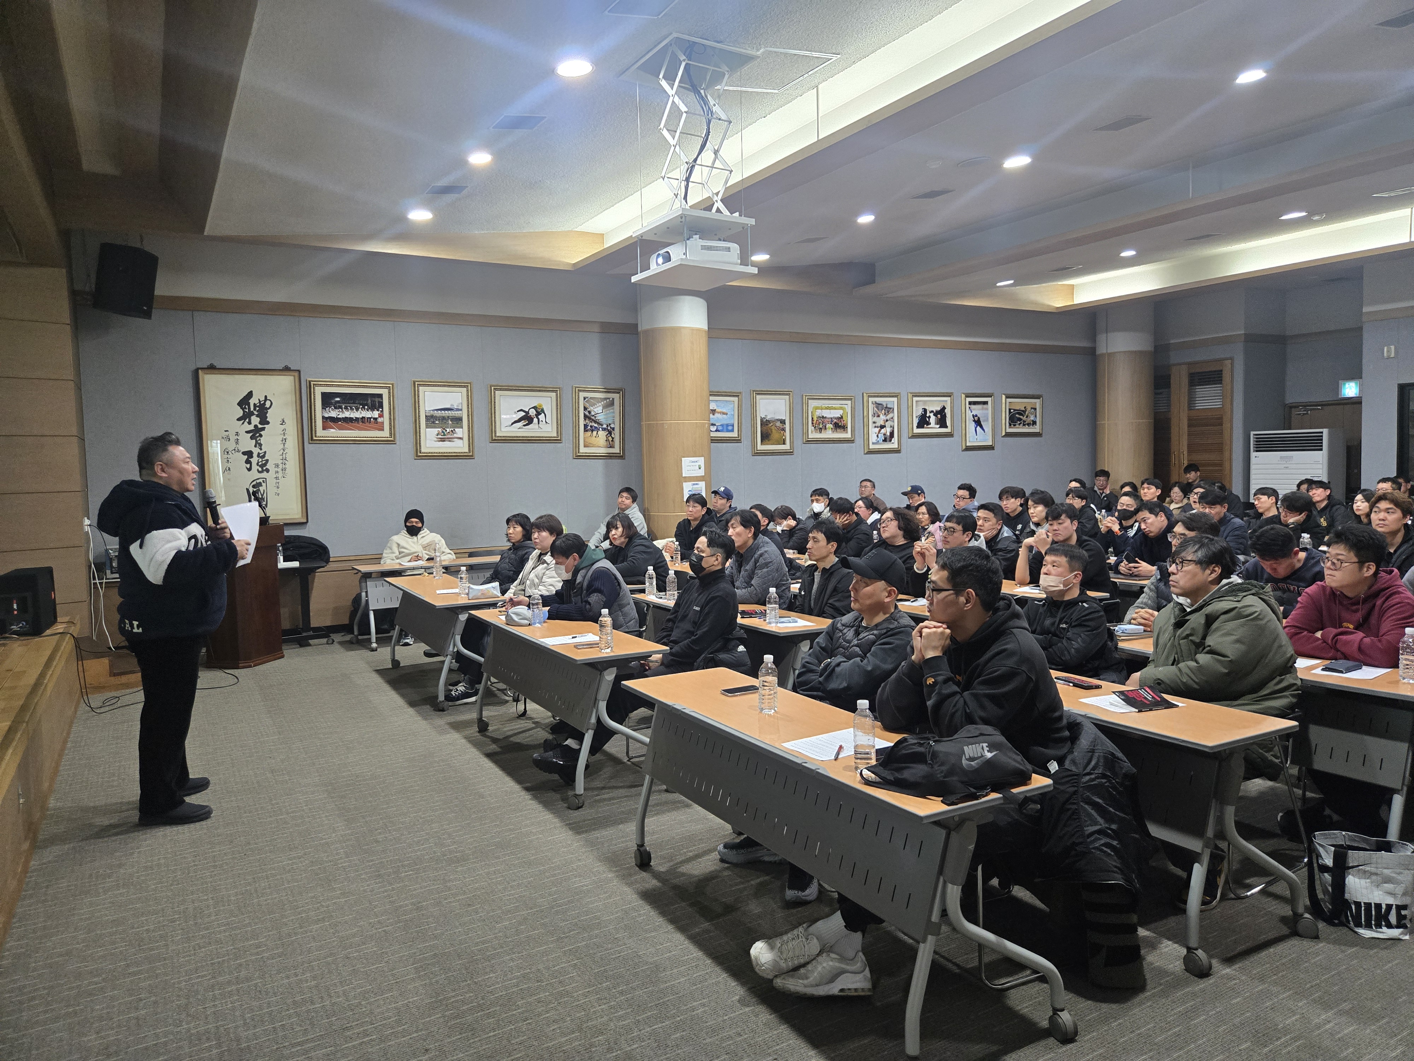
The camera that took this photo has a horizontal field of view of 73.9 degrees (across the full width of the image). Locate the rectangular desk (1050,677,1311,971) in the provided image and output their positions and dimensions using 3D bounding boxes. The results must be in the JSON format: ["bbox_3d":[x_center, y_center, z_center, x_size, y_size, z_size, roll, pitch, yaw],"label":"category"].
[{"bbox_3d":[1.321,0.954,3.693,0.570,0.745,1.738,-4,5,-29],"label":"rectangular desk"}]

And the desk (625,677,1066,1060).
[{"bbox_3d":[0.319,1.028,3.265,0.510,0.730,1.770,-4,5,-29],"label":"desk"}]

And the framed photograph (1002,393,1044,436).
[{"bbox_3d":[4.667,-1.695,13.943,0.815,0.615,0.045,-4,5,-29],"label":"framed photograph"}]

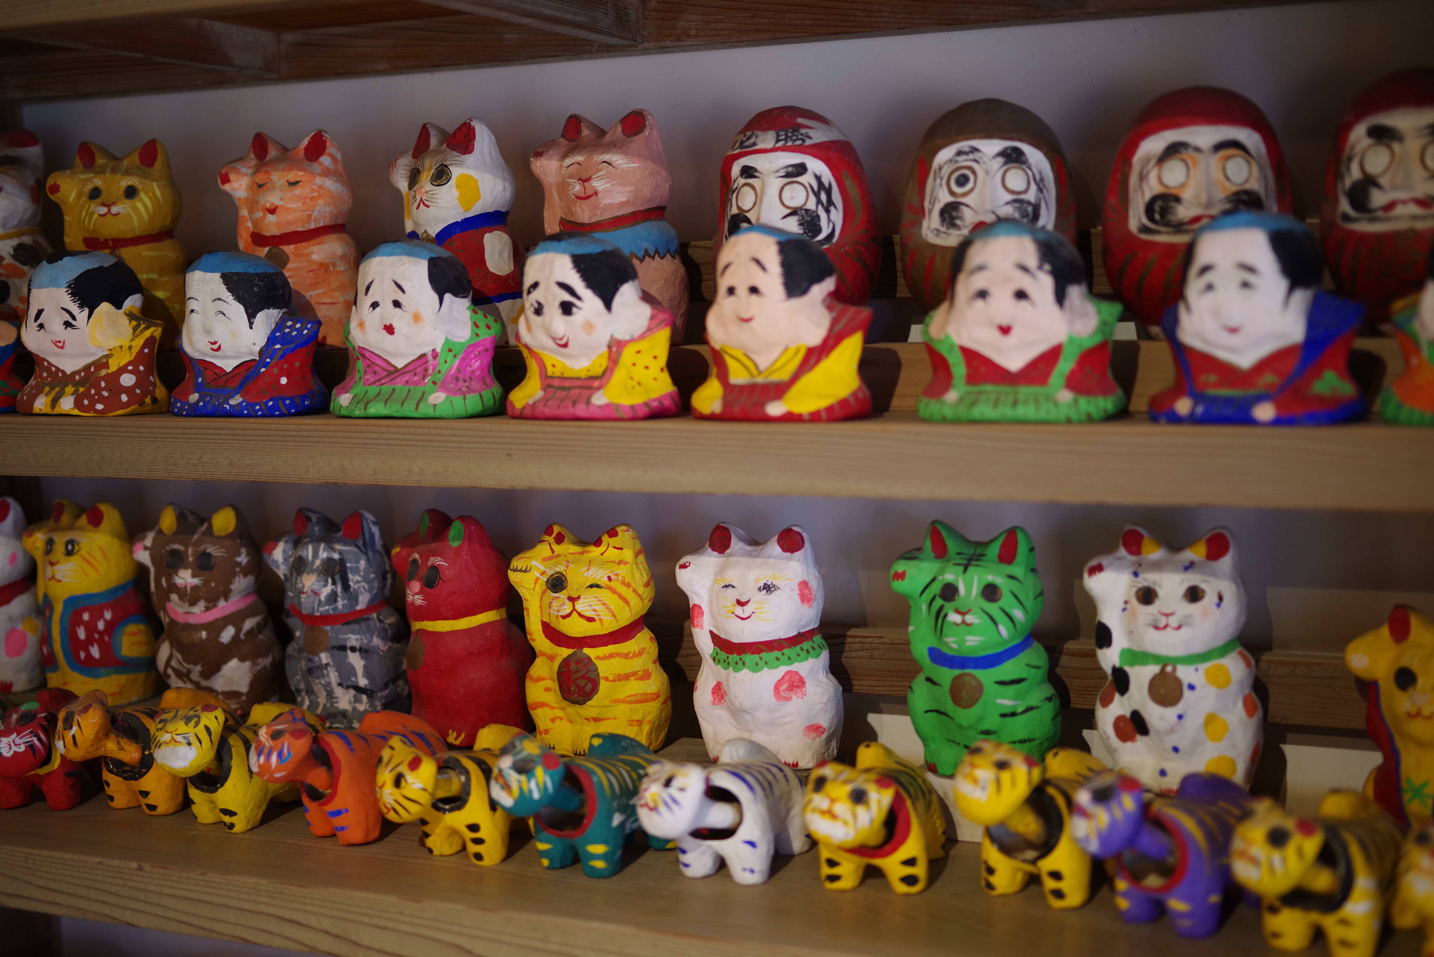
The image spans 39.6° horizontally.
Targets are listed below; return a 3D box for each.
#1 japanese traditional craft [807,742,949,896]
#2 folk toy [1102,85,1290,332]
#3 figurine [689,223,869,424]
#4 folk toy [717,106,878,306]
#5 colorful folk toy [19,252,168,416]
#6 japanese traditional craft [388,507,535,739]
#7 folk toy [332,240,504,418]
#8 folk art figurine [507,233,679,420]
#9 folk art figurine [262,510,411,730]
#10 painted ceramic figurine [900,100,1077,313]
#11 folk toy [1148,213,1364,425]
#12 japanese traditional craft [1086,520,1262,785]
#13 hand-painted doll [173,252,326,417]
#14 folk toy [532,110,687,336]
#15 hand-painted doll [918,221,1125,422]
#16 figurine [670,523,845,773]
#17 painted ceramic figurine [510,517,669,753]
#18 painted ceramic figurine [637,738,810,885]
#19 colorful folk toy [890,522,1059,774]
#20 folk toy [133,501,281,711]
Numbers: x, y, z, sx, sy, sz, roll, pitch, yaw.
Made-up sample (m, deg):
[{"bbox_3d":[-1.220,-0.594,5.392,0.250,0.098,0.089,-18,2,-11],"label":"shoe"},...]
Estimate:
[{"bbox_3d":[0.077,0.152,0.921,0.050,0.062,0.103,1,5,18],"label":"japanese traditional craft"},{"bbox_3d":[0.241,-0.134,1.000,0.093,0.121,0.090,0,5,11],"label":"folk toy"},{"bbox_3d":[0.031,-0.077,0.978,0.087,0.093,0.066,2,6,28],"label":"figurine"},{"bbox_3d":[0.042,-0.132,1.018,0.082,0.114,0.080,1,5,24],"label":"folk toy"},{"bbox_3d":[-0.314,-0.073,1.002,0.069,0.082,0.051,1,5,24],"label":"colorful folk toy"},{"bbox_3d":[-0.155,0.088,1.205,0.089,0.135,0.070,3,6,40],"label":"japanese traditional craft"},{"bbox_3d":[-0.162,-0.081,1.071,0.090,0.092,0.068,0,5,16],"label":"folk toy"},{"bbox_3d":[-0.055,-0.067,0.886,0.072,0.082,0.054,2,6,27],"label":"folk art figurine"},{"bbox_3d":[-0.242,0.086,1.266,0.090,0.132,0.070,1,5,19],"label":"folk art figurine"},{"bbox_3d":[0.142,-0.137,1.046,0.092,0.122,0.089,0,5,9],"label":"painted ceramic figurine"},{"bbox_3d":[0.207,-0.061,0.768,0.077,0.081,0.058,3,6,37],"label":"folk toy"},{"bbox_3d":[0.221,0.087,0.966,0.082,0.126,0.072,1,5,19],"label":"japanese traditional craft"},{"bbox_3d":[-0.264,-0.082,1.121,0.083,0.090,0.063,1,5,18],"label":"hand-painted doll"},{"bbox_3d":[-0.057,-0.134,1.058,0.075,0.120,0.066,1,6,26],"label":"folk toy"},{"bbox_3d":[0.123,-0.063,0.806,0.080,0.080,0.060,1,5,23],"label":"hand-painted doll"},{"bbox_3d":[0.022,0.087,1.041,0.082,0.126,0.072,1,5,19],"label":"figurine"},{"bbox_3d":[-0.076,0.092,1.172,0.094,0.129,0.073,0,5,13],"label":"painted ceramic figurine"},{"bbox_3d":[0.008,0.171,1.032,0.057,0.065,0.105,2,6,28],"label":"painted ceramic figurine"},{"bbox_3d":[0.130,0.085,1.007,0.082,0.125,0.072,1,5,19],"label":"colorful folk toy"},{"bbox_3d":[-0.335,0.084,1.312,0.093,0.132,0.073,0,5,8],"label":"folk toy"}]

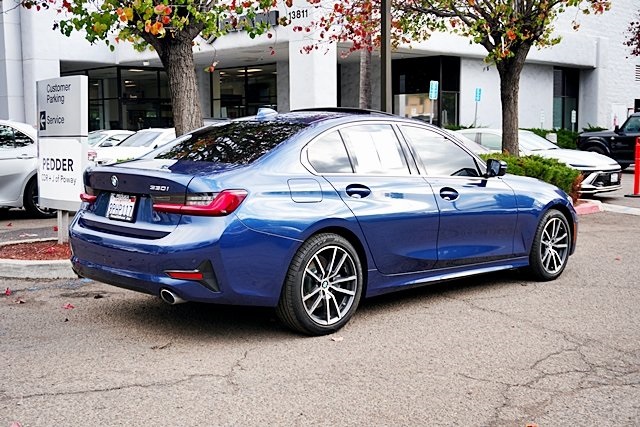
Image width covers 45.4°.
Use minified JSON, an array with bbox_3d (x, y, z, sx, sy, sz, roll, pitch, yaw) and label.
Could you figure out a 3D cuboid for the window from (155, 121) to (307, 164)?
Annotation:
[{"bbox_3d":[-0.599,-0.504,5.234,1.120,0.100,0.700,7,33,45],"label":"window"}]

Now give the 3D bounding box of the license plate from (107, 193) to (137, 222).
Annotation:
[{"bbox_3d":[-1.210,-0.035,4.666,0.312,0.162,0.025,7,-5,45],"label":"license plate"}]

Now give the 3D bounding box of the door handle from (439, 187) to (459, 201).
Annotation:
[{"bbox_3d":[0.932,-0.144,5.571,0.225,0.075,0.060,-5,8,-45],"label":"door handle"}]

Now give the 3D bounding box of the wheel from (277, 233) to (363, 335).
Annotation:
[{"bbox_3d":[-0.017,0.441,4.881,0.660,0.660,0.240,-5,8,-44],"label":"wheel"}]

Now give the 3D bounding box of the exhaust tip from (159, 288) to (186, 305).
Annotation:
[{"bbox_3d":[-0.811,0.472,4.350,0.130,0.088,0.100,-5,8,-45],"label":"exhaust tip"}]

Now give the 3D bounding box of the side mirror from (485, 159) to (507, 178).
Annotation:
[{"bbox_3d":[1.376,-0.350,5.931,0.140,0.165,0.205,-5,8,-45],"label":"side mirror"}]

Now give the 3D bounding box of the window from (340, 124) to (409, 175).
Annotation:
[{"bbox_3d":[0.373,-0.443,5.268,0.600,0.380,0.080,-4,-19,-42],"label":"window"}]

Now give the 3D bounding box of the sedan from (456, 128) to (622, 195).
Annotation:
[{"bbox_3d":[3.600,-1.118,16.000,1.850,1.430,4.820,-6,8,-44],"label":"sedan"}]

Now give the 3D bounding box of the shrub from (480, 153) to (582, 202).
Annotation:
[{"bbox_3d":[3.736,-0.636,13.900,2.200,0.850,1.200,0,6,-9],"label":"shrub"}]

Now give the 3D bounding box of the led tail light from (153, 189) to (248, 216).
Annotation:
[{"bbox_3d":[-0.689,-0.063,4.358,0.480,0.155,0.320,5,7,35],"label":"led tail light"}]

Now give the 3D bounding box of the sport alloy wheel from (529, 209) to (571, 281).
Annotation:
[{"bbox_3d":[2.009,0.274,6.880,0.660,0.660,0.240,-5,8,-44],"label":"sport alloy wheel"}]

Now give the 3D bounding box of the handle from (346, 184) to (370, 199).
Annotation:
[{"bbox_3d":[0.238,-0.142,4.875,0.225,0.075,0.060,-5,8,-45],"label":"handle"}]

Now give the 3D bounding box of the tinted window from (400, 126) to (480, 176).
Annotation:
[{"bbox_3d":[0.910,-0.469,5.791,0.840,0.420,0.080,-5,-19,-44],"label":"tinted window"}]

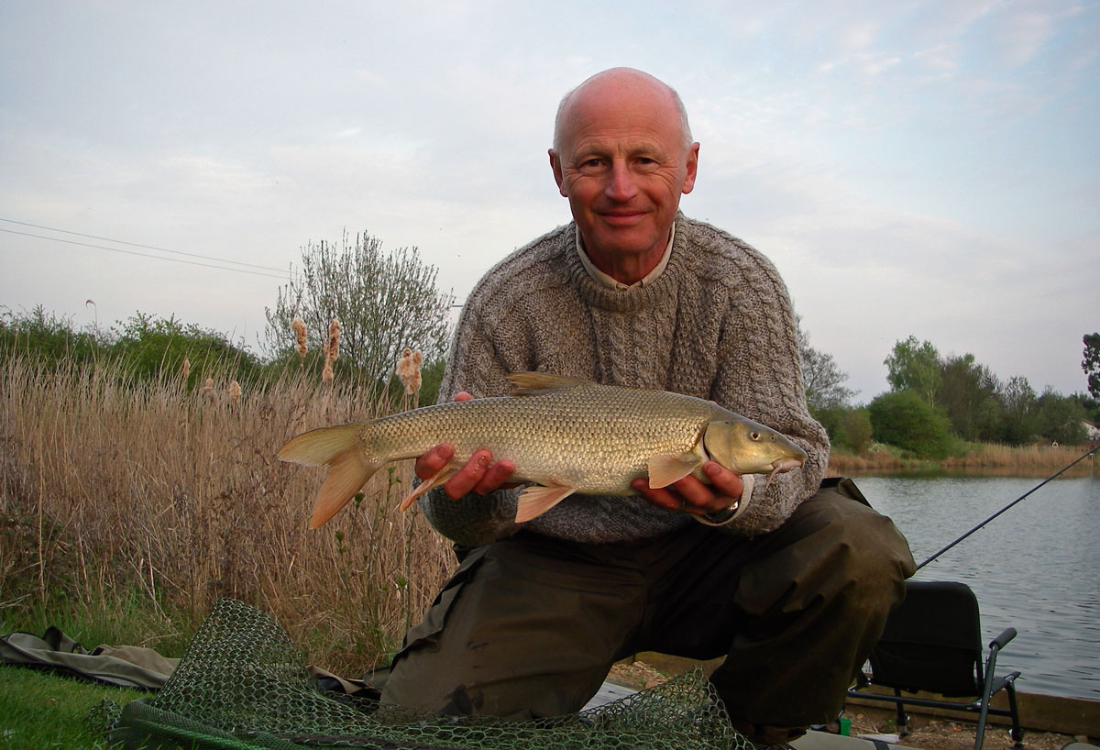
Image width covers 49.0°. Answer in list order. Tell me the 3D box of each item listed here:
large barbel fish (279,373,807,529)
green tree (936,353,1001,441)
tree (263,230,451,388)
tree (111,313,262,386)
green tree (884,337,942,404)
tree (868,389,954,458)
[{"bbox_3d":[-0.007,0.081,1.280,0.550,0.160,0.100,-2,-3,4],"label":"large barbel fish"},{"bbox_3d":[37.345,2.249,108.100,6.070,8.360,6.070,-1,-4,19],"label":"green tree"},{"bbox_3d":[-3.515,-0.325,22.074,3.440,4.610,3.440,1,-4,-9],"label":"tree"},{"bbox_3d":[-6.005,0.363,20.022,2.550,2.780,2.420,1,-4,-17],"label":"tree"},{"bbox_3d":[32.507,1.431,108.156,5.580,10.000,5.580,-1,-4,17],"label":"green tree"},{"bbox_3d":[29.948,4.052,99.957,7.290,5.920,6.920,-1,-4,17],"label":"tree"}]

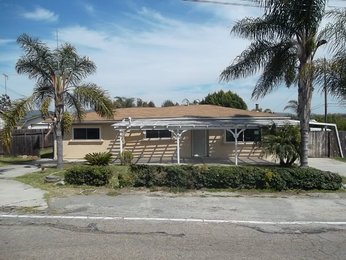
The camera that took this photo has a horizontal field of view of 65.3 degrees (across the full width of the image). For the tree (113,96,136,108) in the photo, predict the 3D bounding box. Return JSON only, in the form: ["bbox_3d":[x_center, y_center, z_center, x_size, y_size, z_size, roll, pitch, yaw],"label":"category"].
[{"bbox_3d":[-7.500,-1.400,42.000,4.400,7.600,4.400,0,-1,5],"label":"tree"}]

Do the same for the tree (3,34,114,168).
[{"bbox_3d":[-5.950,-1.470,14.000,5.700,6.950,5.400,0,-1,5],"label":"tree"}]

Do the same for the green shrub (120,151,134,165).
[{"bbox_3d":[-2.440,1.530,14.400,0.760,0.900,0.760,0,-1,5],"label":"green shrub"}]

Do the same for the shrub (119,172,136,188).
[{"bbox_3d":[-1.560,1.710,9.250,0.620,0.560,0.600,0,-1,5],"label":"shrub"}]

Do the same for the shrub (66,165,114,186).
[{"bbox_3d":[-3.050,1.600,9.750,1.700,0.700,1.200,0,-1,5],"label":"shrub"}]

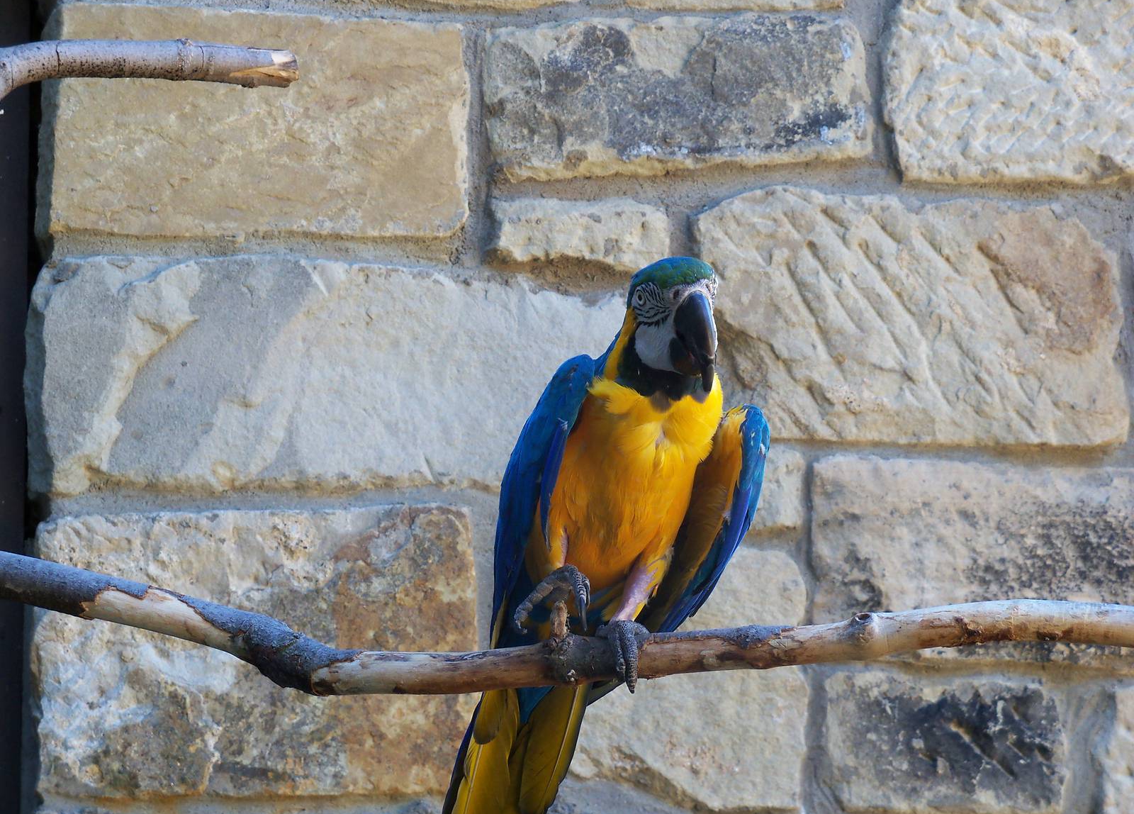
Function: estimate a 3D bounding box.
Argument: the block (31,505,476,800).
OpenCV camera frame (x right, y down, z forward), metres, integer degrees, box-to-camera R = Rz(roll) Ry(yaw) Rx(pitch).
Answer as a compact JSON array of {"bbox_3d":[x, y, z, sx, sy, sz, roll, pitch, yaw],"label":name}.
[{"bbox_3d":[-0.254,0.214,2.981,0.373,0.244,0.170,0,-6,4],"label":"block"}]

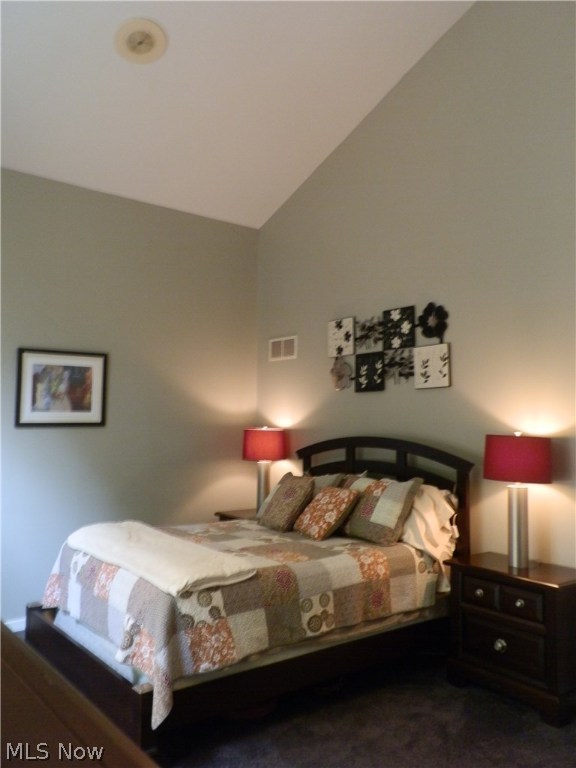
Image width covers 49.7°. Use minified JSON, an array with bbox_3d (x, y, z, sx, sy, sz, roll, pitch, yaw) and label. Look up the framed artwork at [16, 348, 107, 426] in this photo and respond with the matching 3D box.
[{"bbox_3d":[-1.780,0.041,4.918,0.697,0.601,0.030,3,-5,-37],"label":"framed artwork"}]

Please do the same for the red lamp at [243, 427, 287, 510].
[{"bbox_3d":[-0.215,0.778,5.570,0.377,0.772,0.377,1,-4,0],"label":"red lamp"}]

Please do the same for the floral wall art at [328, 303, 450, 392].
[{"bbox_3d":[0.736,-0.261,4.696,0.040,0.629,1.256,3,-5,-37],"label":"floral wall art"}]

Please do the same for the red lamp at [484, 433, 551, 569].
[{"bbox_3d":[1.319,0.659,3.572,0.377,0.768,0.377,3,-5,-37],"label":"red lamp"}]

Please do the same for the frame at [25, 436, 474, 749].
[{"bbox_3d":[-0.226,1.043,4.008,2.235,1.398,1.760,3,-5,-37],"label":"frame"}]

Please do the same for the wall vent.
[{"bbox_3d":[-0.046,-0.320,5.746,0.020,0.203,0.439,3,-5,-37],"label":"wall vent"}]

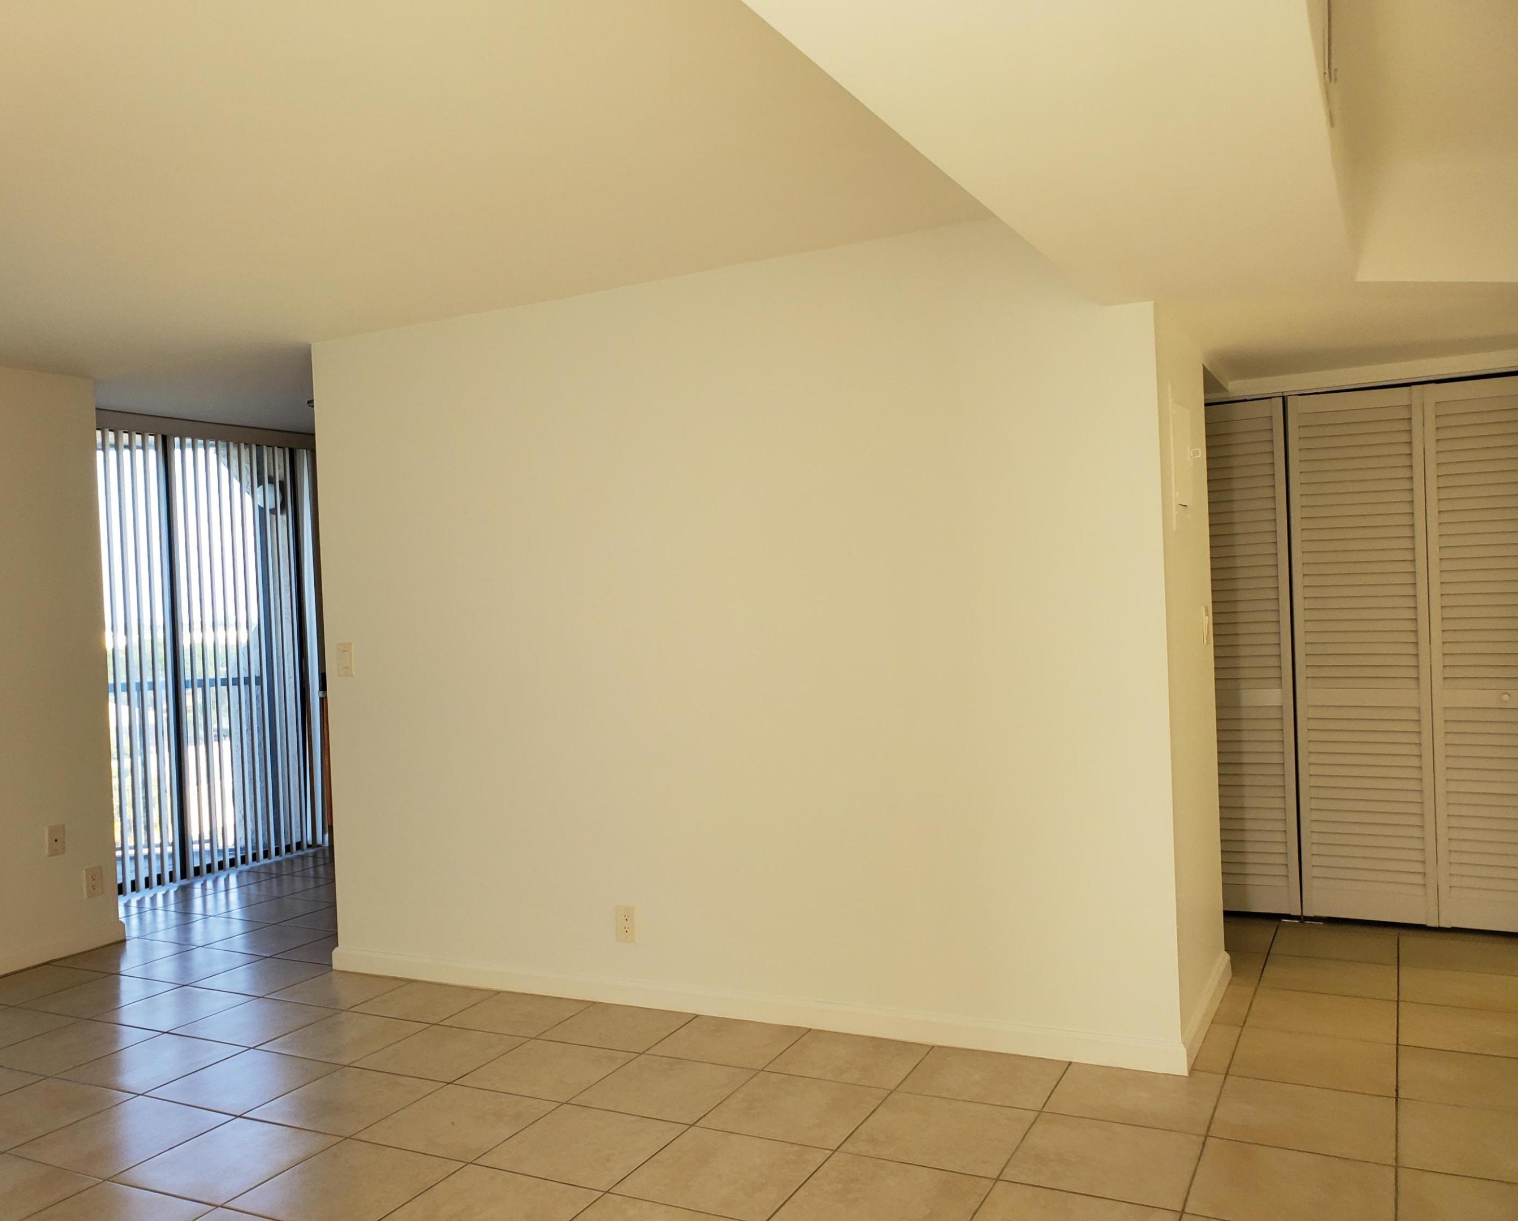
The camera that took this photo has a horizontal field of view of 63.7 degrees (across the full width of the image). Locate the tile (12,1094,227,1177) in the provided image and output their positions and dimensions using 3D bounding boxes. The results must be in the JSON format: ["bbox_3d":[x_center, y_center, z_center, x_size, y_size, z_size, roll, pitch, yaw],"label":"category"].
[{"bbox_3d":[-1.726,1.428,3.324,0.407,0.011,0.395,-2,0,27],"label":"tile"}]

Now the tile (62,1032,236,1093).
[{"bbox_3d":[-1.895,1.421,3.829,0.402,0.012,0.402,-2,0,27],"label":"tile"}]

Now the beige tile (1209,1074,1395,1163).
[{"bbox_3d":[1.372,1.274,3.061,0.402,0.012,0.402,-2,0,27],"label":"beige tile"}]

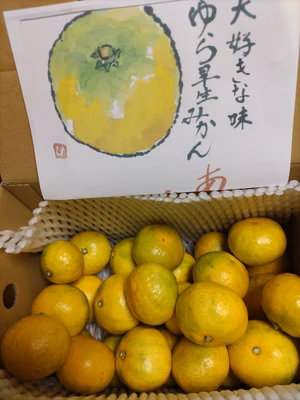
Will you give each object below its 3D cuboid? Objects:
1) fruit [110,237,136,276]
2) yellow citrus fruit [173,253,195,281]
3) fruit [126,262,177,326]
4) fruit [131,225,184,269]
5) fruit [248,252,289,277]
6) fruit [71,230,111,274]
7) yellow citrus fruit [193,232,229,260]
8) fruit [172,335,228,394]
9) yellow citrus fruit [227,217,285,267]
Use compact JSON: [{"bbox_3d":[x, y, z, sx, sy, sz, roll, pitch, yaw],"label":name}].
[{"bbox_3d":[-0.026,0.078,0.409,0.052,0.059,0.059,6,87,-27],"label":"fruit"},{"bbox_3d":[0.039,0.099,0.412,0.060,0.057,0.060,-2,56,4],"label":"yellow citrus fruit"},{"bbox_3d":[0.002,0.099,0.315,0.055,0.063,0.064,-2,56,4],"label":"fruit"},{"bbox_3d":[0.011,0.059,0.370,0.063,0.056,0.062,-2,56,4],"label":"fruit"},{"bbox_3d":[0.155,0.076,0.404,0.064,0.056,0.064,0,65,2],"label":"fruit"},{"bbox_3d":[-0.083,0.073,0.416,0.059,0.053,0.059,0,87,15],"label":"fruit"},{"bbox_3d":[0.091,0.073,0.411,0.061,0.054,0.061,0,65,2],"label":"yellow citrus fruit"},{"bbox_3d":[0.053,0.170,0.311,0.060,0.057,0.060,-2,56,4],"label":"fruit"},{"bbox_3d":[0.127,0.050,0.354,0.067,0.054,0.067,-4,38,4],"label":"yellow citrus fruit"}]

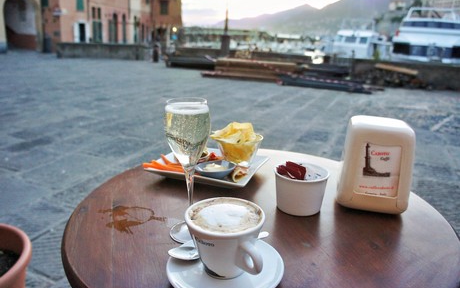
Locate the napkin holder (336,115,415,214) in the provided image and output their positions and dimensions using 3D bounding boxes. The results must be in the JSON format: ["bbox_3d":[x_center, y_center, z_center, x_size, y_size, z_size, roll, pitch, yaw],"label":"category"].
[{"bbox_3d":[0.257,0.030,0.614,0.111,0.139,0.107,6,18,16],"label":"napkin holder"}]

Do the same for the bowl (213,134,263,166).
[{"bbox_3d":[0.021,0.016,0.755,0.110,0.058,0.110,0,17,0],"label":"bowl"}]

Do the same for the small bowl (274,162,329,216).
[{"bbox_3d":[0.118,0.076,0.585,0.089,0.067,0.089,0,17,0],"label":"small bowl"}]

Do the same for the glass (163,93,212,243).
[{"bbox_3d":[-0.056,0.038,0.484,0.066,0.197,0.066,0,17,0],"label":"glass"}]

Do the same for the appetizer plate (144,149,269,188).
[{"bbox_3d":[-0.043,0.050,0.734,0.214,0.024,0.173,7,19,21],"label":"appetizer plate"}]

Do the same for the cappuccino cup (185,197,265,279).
[{"bbox_3d":[-0.003,0.119,0.412,0.093,0.070,0.105,-16,24,-42],"label":"cappuccino cup"}]

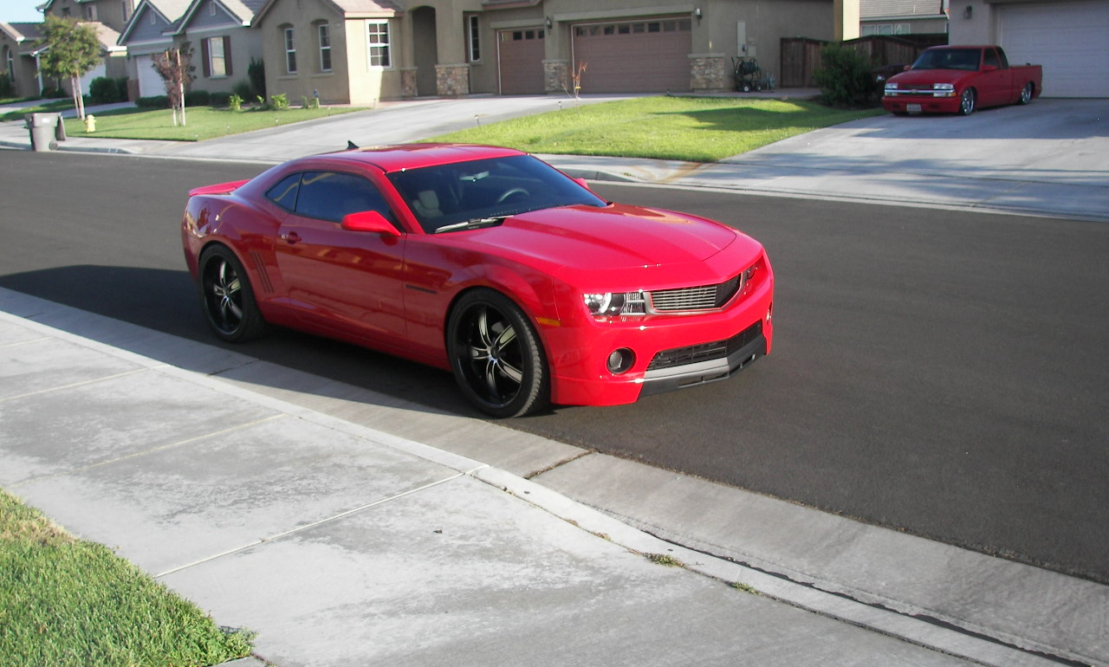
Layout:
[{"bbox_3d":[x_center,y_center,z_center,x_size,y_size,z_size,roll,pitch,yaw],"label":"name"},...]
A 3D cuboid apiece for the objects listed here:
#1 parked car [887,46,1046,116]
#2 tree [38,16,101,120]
[{"bbox_3d":[8.927,-5.566,24.919,1.760,1.420,5.050,10,19,41],"label":"parked car"},{"bbox_3d":[-19.406,-10.651,46.200,2.322,4.061,2.322,-8,14,-23],"label":"tree"}]

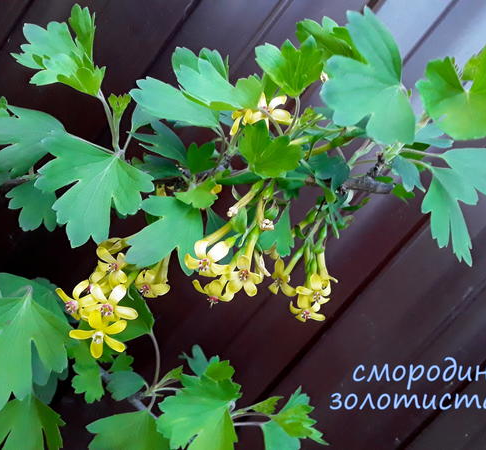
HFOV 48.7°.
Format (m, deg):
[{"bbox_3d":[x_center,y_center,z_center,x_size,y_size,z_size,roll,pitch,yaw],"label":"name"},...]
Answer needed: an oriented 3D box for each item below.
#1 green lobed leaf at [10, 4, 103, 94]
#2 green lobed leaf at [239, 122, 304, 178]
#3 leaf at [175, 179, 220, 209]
[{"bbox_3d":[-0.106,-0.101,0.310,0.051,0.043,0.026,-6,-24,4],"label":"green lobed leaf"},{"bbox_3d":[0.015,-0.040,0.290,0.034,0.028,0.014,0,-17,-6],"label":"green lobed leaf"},{"bbox_3d":[-0.023,-0.016,0.276,0.022,0.006,0.017,5,53,3],"label":"leaf"}]

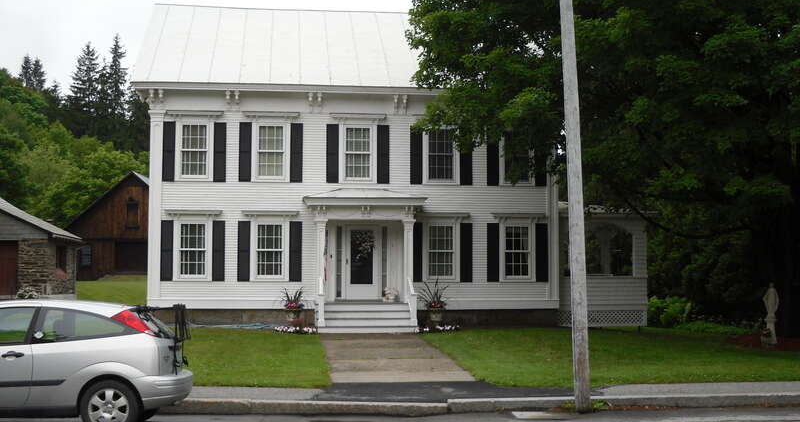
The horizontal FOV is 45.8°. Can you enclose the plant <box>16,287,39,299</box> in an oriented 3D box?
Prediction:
[{"bbox_3d":[-14.939,3.329,38.000,0.900,0.550,0.750,1,-3,-5],"label":"plant"}]

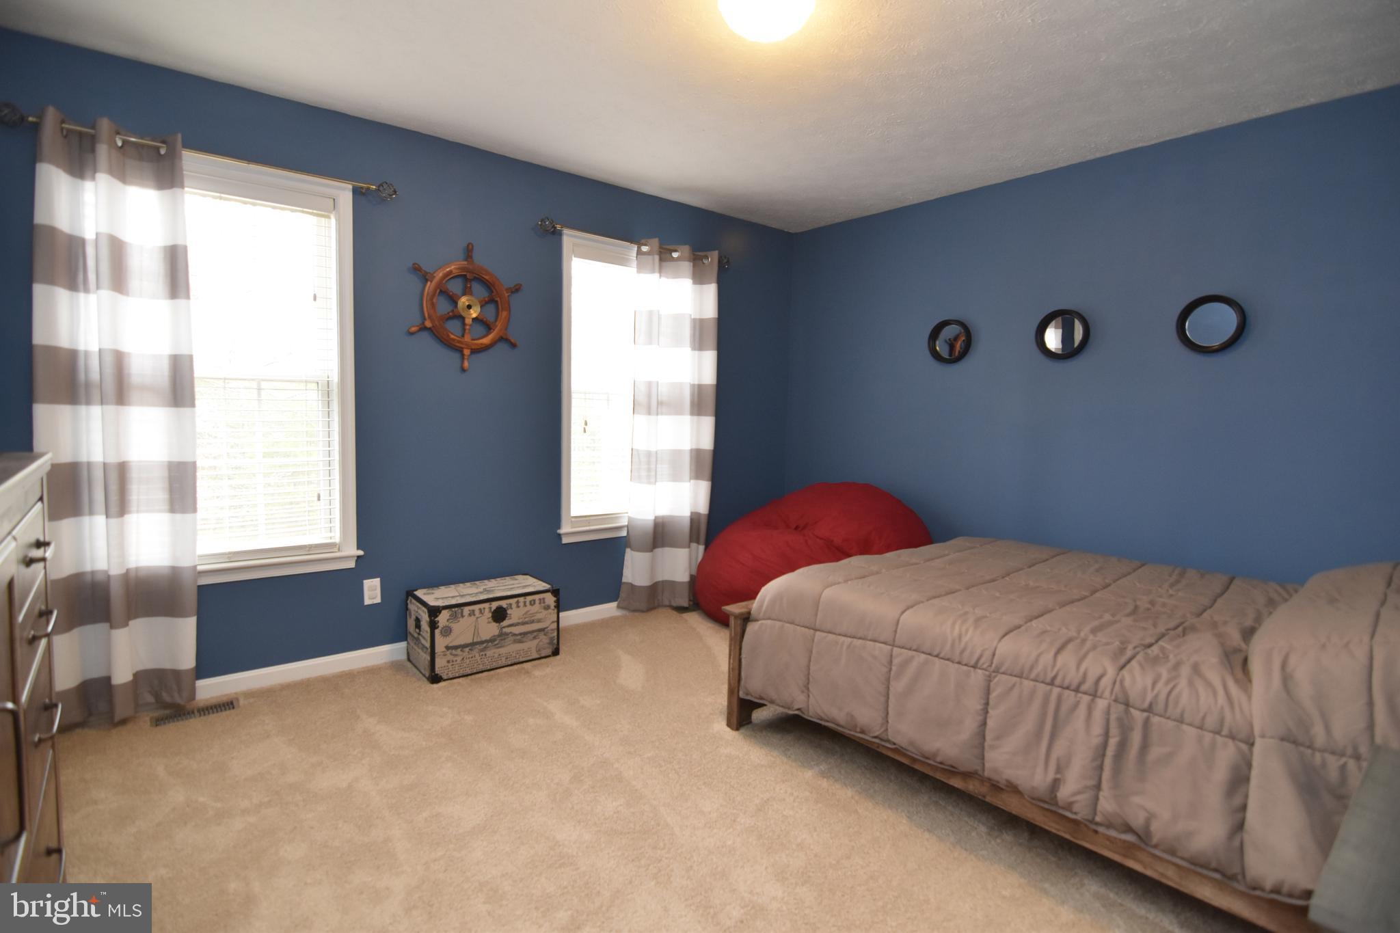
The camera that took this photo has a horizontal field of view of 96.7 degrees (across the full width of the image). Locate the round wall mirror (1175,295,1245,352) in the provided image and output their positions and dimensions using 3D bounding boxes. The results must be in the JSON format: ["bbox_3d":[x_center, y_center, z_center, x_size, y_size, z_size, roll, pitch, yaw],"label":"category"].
[{"bbox_3d":[2.209,-0.615,2.688,0.040,0.255,0.255,-3,6,-42],"label":"round wall mirror"}]

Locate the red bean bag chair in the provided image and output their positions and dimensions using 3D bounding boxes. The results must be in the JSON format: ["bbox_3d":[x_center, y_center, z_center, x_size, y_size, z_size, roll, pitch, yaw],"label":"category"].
[{"bbox_3d":[0.620,0.524,3.665,1.150,0.830,1.280,-2,6,-37],"label":"red bean bag chair"}]

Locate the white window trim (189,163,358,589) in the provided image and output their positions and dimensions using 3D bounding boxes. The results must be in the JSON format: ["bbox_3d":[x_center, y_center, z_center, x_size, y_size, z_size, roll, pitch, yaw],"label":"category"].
[{"bbox_3d":[-1.904,-0.373,2.525,0.940,1.715,0.070,-2,6,-37],"label":"white window trim"}]

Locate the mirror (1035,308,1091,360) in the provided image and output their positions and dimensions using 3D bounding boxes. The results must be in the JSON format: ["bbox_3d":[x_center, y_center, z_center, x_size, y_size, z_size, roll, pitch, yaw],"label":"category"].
[{"bbox_3d":[1.818,-0.661,3.120,0.040,0.255,0.255,-3,6,-42],"label":"mirror"}]

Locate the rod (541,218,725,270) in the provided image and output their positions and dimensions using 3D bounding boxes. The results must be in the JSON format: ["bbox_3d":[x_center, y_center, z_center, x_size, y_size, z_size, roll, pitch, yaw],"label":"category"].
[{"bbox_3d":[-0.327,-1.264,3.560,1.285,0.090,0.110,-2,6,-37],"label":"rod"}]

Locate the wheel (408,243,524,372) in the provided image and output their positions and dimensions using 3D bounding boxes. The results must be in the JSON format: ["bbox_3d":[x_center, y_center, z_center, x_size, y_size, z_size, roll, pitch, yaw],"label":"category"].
[{"bbox_3d":[-1.134,-0.778,3.042,0.545,0.620,0.075,-2,6,-37],"label":"wheel"}]

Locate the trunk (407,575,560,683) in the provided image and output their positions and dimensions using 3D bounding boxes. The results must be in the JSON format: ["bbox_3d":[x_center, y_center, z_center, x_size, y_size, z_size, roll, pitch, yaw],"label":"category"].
[{"bbox_3d":[-1.052,0.774,3.056,0.605,0.344,0.335,-2,6,-37],"label":"trunk"}]

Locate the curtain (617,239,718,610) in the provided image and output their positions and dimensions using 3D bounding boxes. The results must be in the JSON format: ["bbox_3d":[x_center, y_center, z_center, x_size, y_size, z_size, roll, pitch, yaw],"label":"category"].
[{"bbox_3d":[-0.181,-0.223,3.755,0.670,2.230,0.130,-2,6,-37],"label":"curtain"}]

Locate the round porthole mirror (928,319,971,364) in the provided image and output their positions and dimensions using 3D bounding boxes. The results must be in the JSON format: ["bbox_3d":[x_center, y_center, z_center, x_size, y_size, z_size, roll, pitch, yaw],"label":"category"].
[{"bbox_3d":[1.427,-0.715,3.551,0.040,0.255,0.255,-3,6,-42],"label":"round porthole mirror"}]

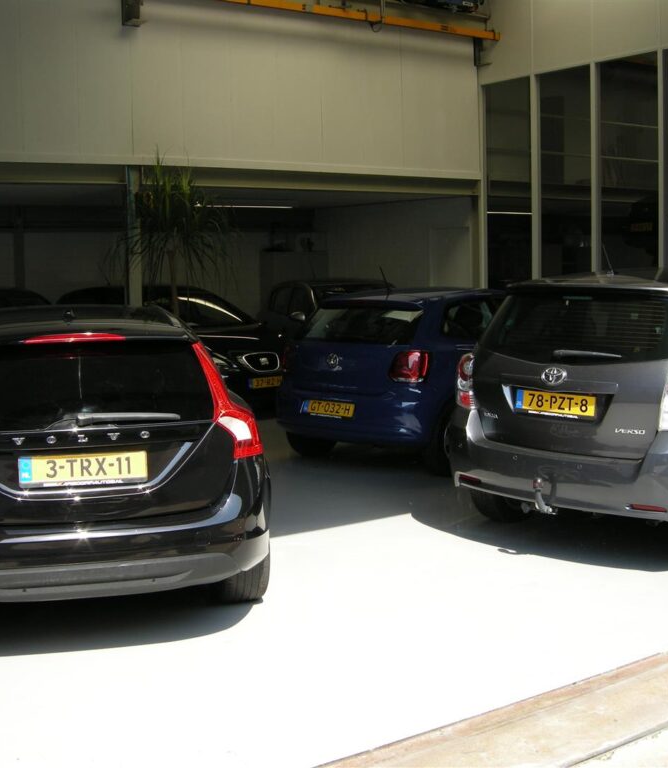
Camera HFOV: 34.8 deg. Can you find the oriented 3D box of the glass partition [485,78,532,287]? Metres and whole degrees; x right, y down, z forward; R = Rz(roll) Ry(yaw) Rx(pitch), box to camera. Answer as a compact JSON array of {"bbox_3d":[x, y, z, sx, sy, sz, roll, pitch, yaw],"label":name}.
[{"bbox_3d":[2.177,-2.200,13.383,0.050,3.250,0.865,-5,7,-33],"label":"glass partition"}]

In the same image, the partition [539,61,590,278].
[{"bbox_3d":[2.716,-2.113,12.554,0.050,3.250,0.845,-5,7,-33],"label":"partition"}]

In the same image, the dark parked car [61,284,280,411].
[{"bbox_3d":[-1.991,-0.405,12.714,1.755,1.455,4.250,-5,8,-38],"label":"dark parked car"}]

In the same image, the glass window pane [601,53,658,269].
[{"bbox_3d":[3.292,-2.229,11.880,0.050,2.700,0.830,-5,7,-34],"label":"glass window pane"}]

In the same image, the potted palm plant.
[{"bbox_3d":[-1.548,-0.859,10.562,1.200,2.820,1.200,-1,6,0],"label":"potted palm plant"}]

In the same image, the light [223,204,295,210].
[{"bbox_3d":[-1.092,-2.333,14.094,1.500,0.080,0.130,-5,7,-33],"label":"light"}]

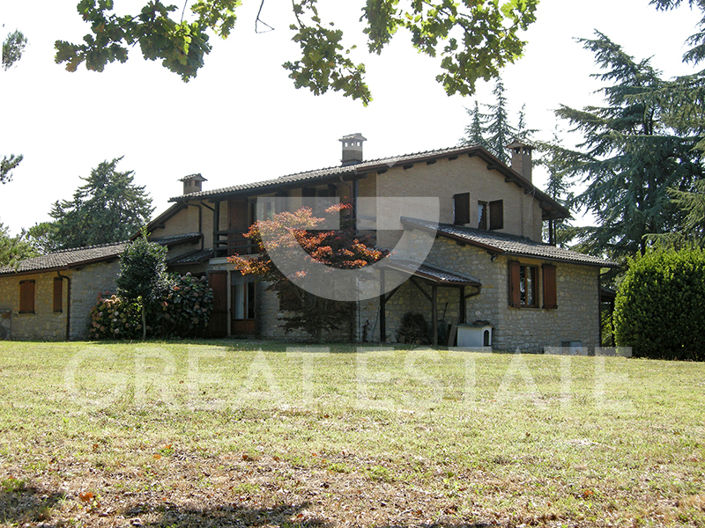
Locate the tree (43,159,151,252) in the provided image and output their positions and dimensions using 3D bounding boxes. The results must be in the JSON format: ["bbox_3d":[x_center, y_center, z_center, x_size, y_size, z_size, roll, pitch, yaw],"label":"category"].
[{"bbox_3d":[-14.500,-1.050,55.000,6.700,10.400,6.500,0,-3,0],"label":"tree"}]

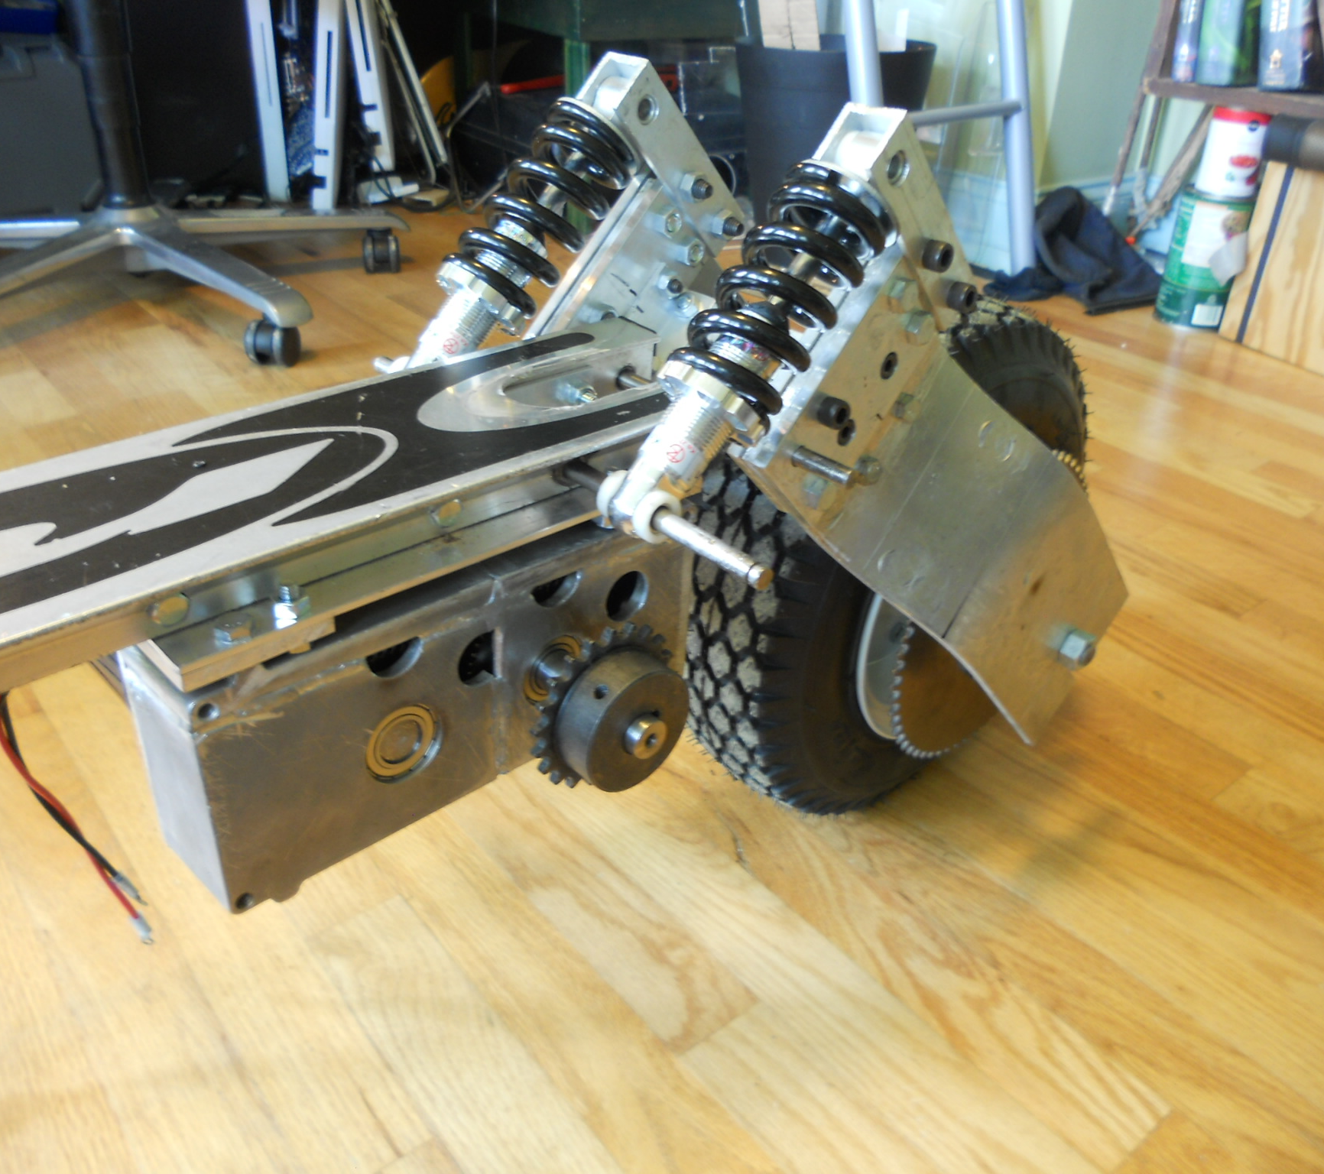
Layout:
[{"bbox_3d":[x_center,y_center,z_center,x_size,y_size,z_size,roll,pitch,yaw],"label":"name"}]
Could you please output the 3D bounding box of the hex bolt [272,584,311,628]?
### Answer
[{"bbox_3d":[-0.109,0.003,0.359,0.011,0.015,0.011,-25,40,-38],"label":"hex bolt"}]

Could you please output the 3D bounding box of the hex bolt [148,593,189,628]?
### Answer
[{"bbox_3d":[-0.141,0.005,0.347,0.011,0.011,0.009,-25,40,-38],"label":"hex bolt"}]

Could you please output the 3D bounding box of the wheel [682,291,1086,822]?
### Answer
[{"bbox_3d":[0.135,-0.017,0.722,0.313,0.313,0.095,-25,40,-38],"label":"wheel"}]

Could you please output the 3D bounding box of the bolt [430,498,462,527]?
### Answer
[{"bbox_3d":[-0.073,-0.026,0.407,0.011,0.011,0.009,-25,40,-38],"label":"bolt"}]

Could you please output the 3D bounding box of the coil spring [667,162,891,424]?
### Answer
[{"bbox_3d":[0.045,-0.109,0.462,0.047,0.087,0.047,29,-5,37],"label":"coil spring"}]

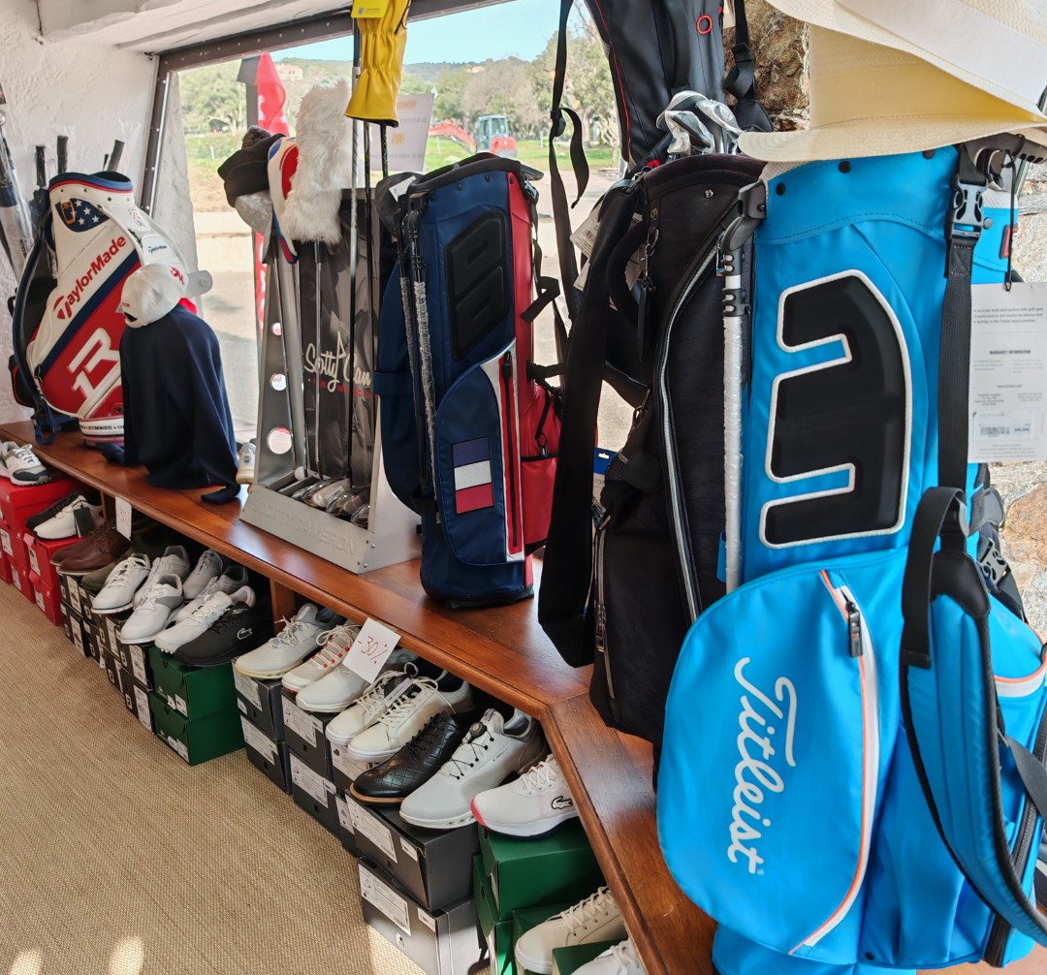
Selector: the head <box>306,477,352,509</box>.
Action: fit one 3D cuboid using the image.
[{"bbox_3d":[-0.486,0.015,2.719,0.110,0.045,0.055,-15,21,-38],"label":"head"}]

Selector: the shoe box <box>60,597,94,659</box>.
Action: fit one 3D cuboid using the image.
[{"bbox_3d":[-1.252,0.400,3.434,0.330,0.118,0.195,-14,20,-38],"label":"shoe box"}]

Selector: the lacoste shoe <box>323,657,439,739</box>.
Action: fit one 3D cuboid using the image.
[{"bbox_3d":[-0.277,0.415,2.278,0.295,0.110,0.109,-16,21,-38],"label":"lacoste shoe"}]

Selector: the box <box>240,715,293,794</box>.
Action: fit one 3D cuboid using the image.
[{"bbox_3d":[-0.451,0.559,2.556,0.345,0.130,0.223,-13,20,-34],"label":"box"}]

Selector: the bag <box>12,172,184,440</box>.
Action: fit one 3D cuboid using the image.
[{"bbox_3d":[-1.431,-0.617,3.714,0.460,0.890,0.370,7,18,27],"label":"bag"}]

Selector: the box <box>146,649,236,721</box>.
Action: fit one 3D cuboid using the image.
[{"bbox_3d":[-0.704,0.426,2.648,0.325,0.117,0.209,-15,20,-38],"label":"box"}]

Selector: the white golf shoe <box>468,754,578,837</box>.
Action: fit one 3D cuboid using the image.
[{"bbox_3d":[0.060,0.502,1.869,0.285,0.130,0.110,-6,16,-14],"label":"white golf shoe"}]

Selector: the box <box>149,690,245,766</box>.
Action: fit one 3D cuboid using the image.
[{"bbox_3d":[-0.748,0.563,2.797,0.330,0.121,0.205,-16,21,-38],"label":"box"}]

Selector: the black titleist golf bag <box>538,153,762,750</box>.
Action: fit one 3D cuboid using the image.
[{"bbox_3d":[0.203,-0.050,1.623,0.310,0.860,0.280,3,17,15],"label":"black titleist golf bag"}]

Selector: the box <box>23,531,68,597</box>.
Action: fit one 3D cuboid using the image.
[{"bbox_3d":[-1.458,0.205,3.659,0.330,0.134,0.225,-14,19,-38],"label":"box"}]

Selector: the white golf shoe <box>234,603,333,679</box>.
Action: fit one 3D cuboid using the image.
[{"bbox_3d":[-0.527,0.338,2.566,0.300,0.115,0.109,-16,21,-38],"label":"white golf shoe"}]

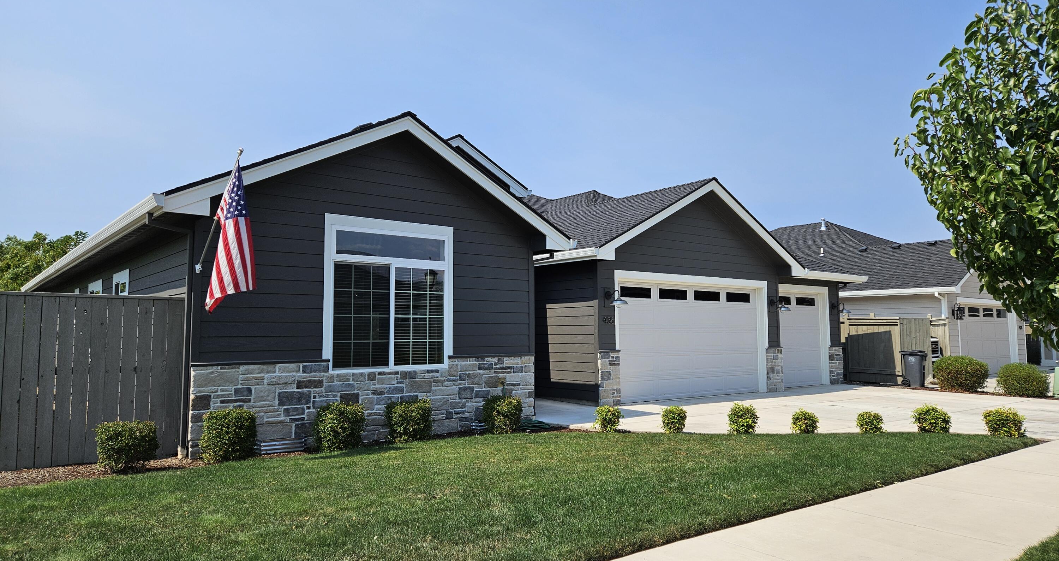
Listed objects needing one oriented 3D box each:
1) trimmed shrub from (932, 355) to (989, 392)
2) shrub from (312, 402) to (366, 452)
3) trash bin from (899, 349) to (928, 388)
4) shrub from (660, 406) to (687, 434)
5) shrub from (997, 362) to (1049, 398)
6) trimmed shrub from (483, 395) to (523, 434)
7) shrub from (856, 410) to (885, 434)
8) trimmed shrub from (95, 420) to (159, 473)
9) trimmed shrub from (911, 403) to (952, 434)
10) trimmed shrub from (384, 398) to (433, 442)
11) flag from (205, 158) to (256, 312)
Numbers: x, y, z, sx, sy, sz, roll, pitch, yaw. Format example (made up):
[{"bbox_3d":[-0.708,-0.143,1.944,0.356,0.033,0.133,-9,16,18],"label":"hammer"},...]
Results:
[{"bbox_3d":[10.764,2.279,17.611,1.380,0.930,1.300,3,-6,-39],"label":"trimmed shrub"},{"bbox_3d":[-2.346,1.799,8.678,0.561,0.579,0.561,3,-5,-39],"label":"shrub"},{"bbox_3d":[10.240,2.348,18.750,0.520,1.000,0.600,4,-6,-44],"label":"trash bin"},{"bbox_3d":[2.090,2.023,10.186,0.335,0.405,0.335,0,-4,0],"label":"shrub"},{"bbox_3d":[11.904,2.392,16.985,0.986,0.837,0.986,3,-5,-39],"label":"shrub"},{"bbox_3d":[-0.381,1.925,10.123,0.493,0.555,0.493,3,-5,-39],"label":"trimmed shrub"},{"bbox_3d":[4.857,2.004,10.030,0.410,0.350,0.400,3,-6,-39],"label":"shrub"},{"bbox_3d":[-4.242,1.741,7.420,0.558,0.504,0.558,3,-5,-39],"label":"trimmed shrub"},{"bbox_3d":[5.747,1.969,10.077,0.540,0.440,0.520,3,-6,-39],"label":"trimmed shrub"},{"bbox_3d":[-1.658,1.870,9.660,0.600,0.600,0.580,0,-4,0],"label":"trimmed shrub"},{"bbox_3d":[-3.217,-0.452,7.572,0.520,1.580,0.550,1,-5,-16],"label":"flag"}]

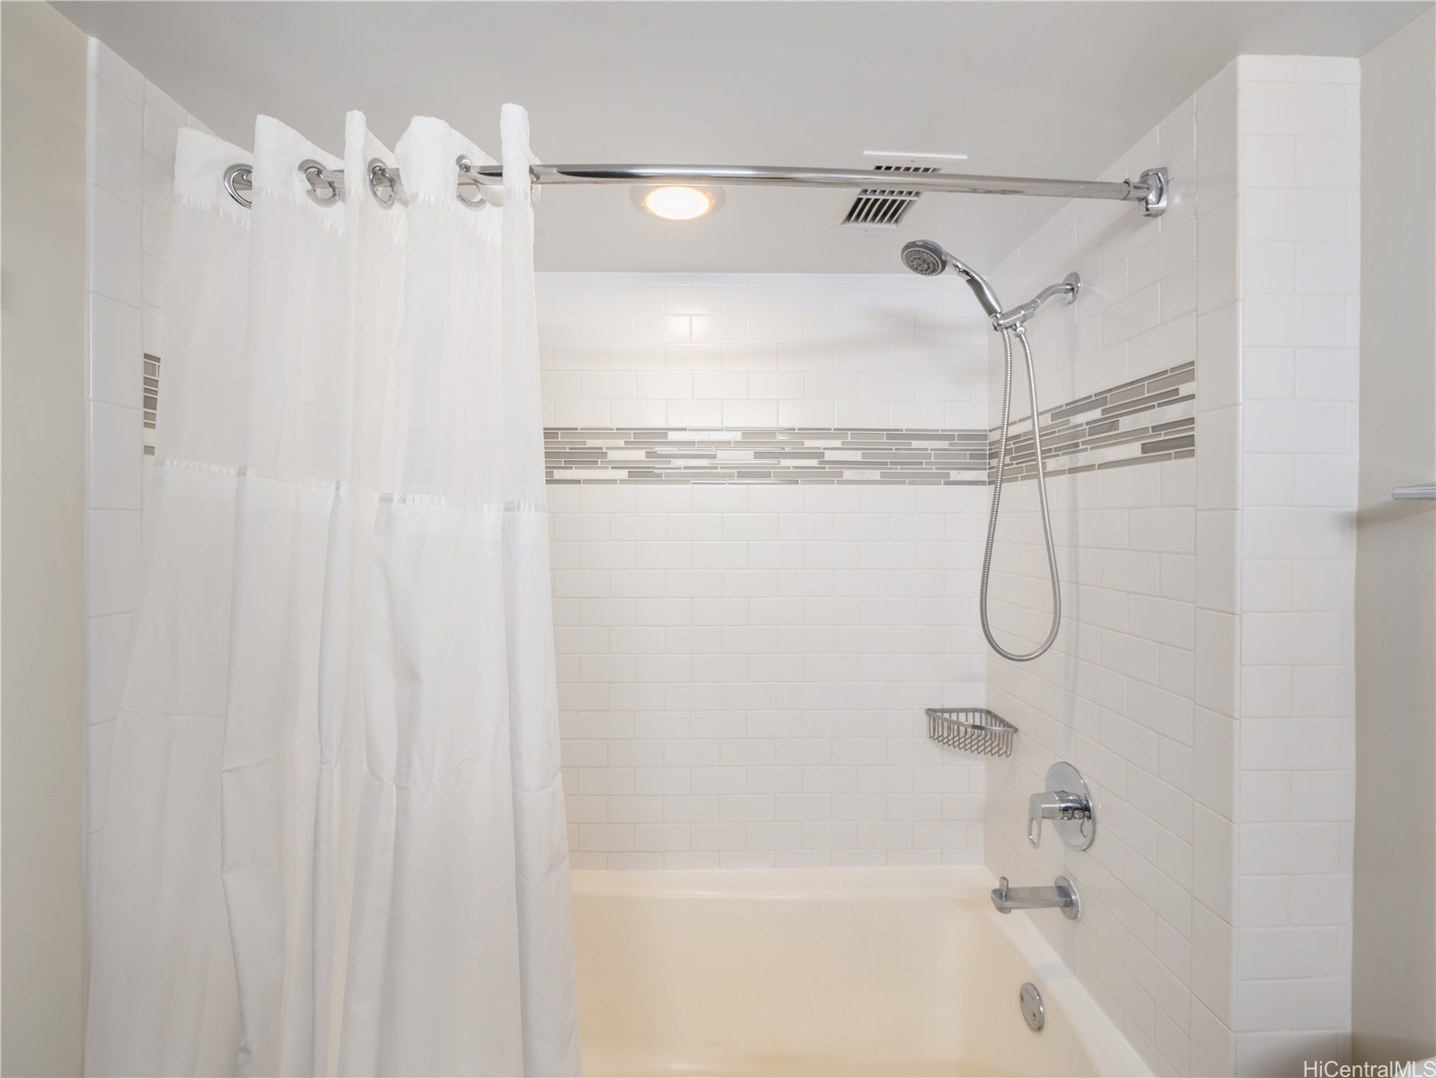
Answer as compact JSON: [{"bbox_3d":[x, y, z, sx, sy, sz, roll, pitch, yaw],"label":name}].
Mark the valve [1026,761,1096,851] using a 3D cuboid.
[{"bbox_3d":[0.703,0.562,1.223,0.084,0.172,0.169,0,1,-1],"label":"valve"}]

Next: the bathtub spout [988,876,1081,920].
[{"bbox_3d":[0.659,0.758,1.223,0.169,0.089,0.083,0,1,-1],"label":"bathtub spout"}]

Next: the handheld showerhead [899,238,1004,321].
[{"bbox_3d":[0.489,-0.540,1.199,0.244,0.068,0.094,29,0,-1],"label":"handheld showerhead"}]

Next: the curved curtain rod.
[{"bbox_3d":[-0.063,-0.574,0.929,1.625,0.090,0.180,0,1,-1],"label":"curved curtain rod"}]

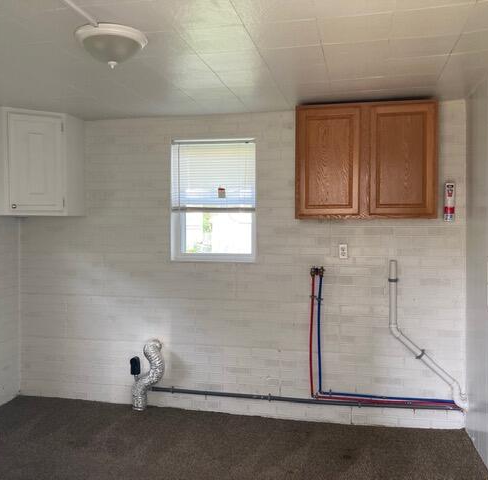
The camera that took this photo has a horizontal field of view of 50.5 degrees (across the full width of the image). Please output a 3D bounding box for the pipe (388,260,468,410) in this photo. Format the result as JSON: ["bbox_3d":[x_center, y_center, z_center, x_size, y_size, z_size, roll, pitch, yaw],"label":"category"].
[{"bbox_3d":[1.268,0.650,3.568,0.514,1.013,0.065,0,1,13],"label":"pipe"}]

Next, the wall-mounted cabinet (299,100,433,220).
[{"bbox_3d":[0.822,-0.520,3.517,0.893,0.760,0.320,0,1,13],"label":"wall-mounted cabinet"}]

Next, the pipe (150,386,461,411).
[{"bbox_3d":[0.371,1.154,3.792,2.289,0.042,0.042,0,1,13],"label":"pipe"}]

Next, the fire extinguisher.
[{"bbox_3d":[1.395,-0.256,3.510,0.065,0.268,0.068,0,1,13],"label":"fire extinguisher"}]

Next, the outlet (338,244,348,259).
[{"bbox_3d":[0.715,0.084,3.710,0.068,0.112,0.015,0,1,13],"label":"outlet"}]

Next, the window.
[{"bbox_3d":[-0.236,-0.296,3.922,0.662,0.927,0.080,0,1,13],"label":"window"}]

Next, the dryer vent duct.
[{"bbox_3d":[-0.733,1.024,3.960,0.238,0.517,0.190,0,1,13],"label":"dryer vent duct"}]

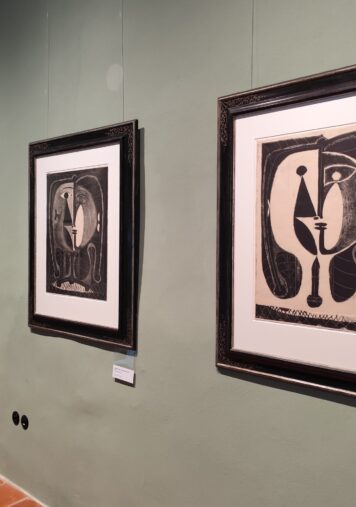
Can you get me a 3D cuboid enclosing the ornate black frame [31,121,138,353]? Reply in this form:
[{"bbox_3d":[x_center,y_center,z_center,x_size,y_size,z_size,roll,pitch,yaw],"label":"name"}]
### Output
[{"bbox_3d":[-0.487,-0.086,2.236,0.820,1.014,0.040,2,2,39],"label":"ornate black frame"}]

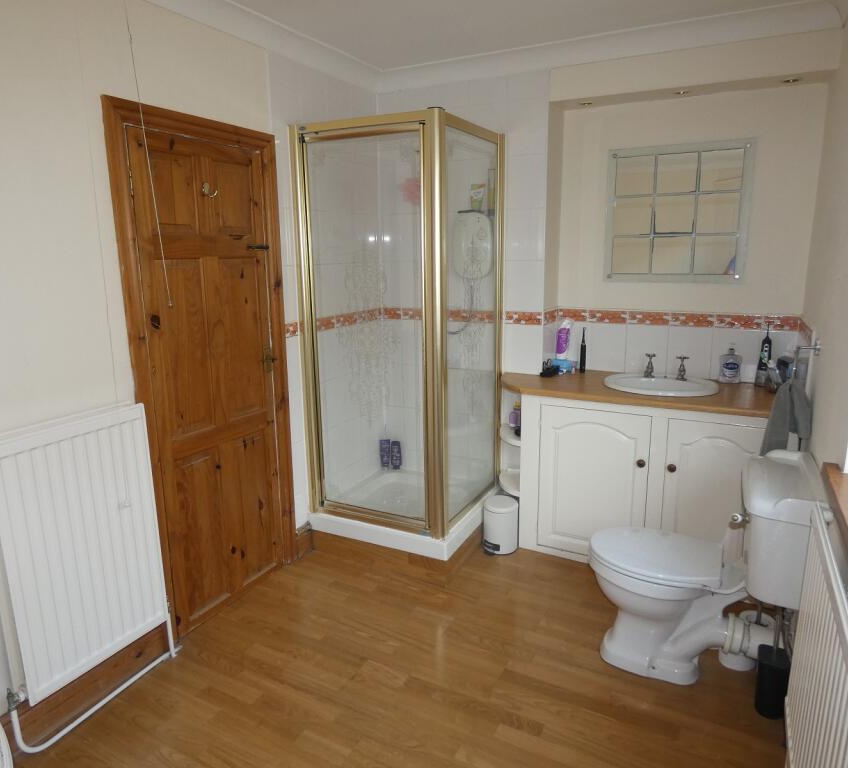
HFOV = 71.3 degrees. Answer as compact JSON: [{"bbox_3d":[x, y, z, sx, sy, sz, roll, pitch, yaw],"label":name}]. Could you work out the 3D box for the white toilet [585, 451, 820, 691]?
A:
[{"bbox_3d":[0.955,0.638,2.136,0.711,0.819,0.474,6,14,26],"label":"white toilet"}]

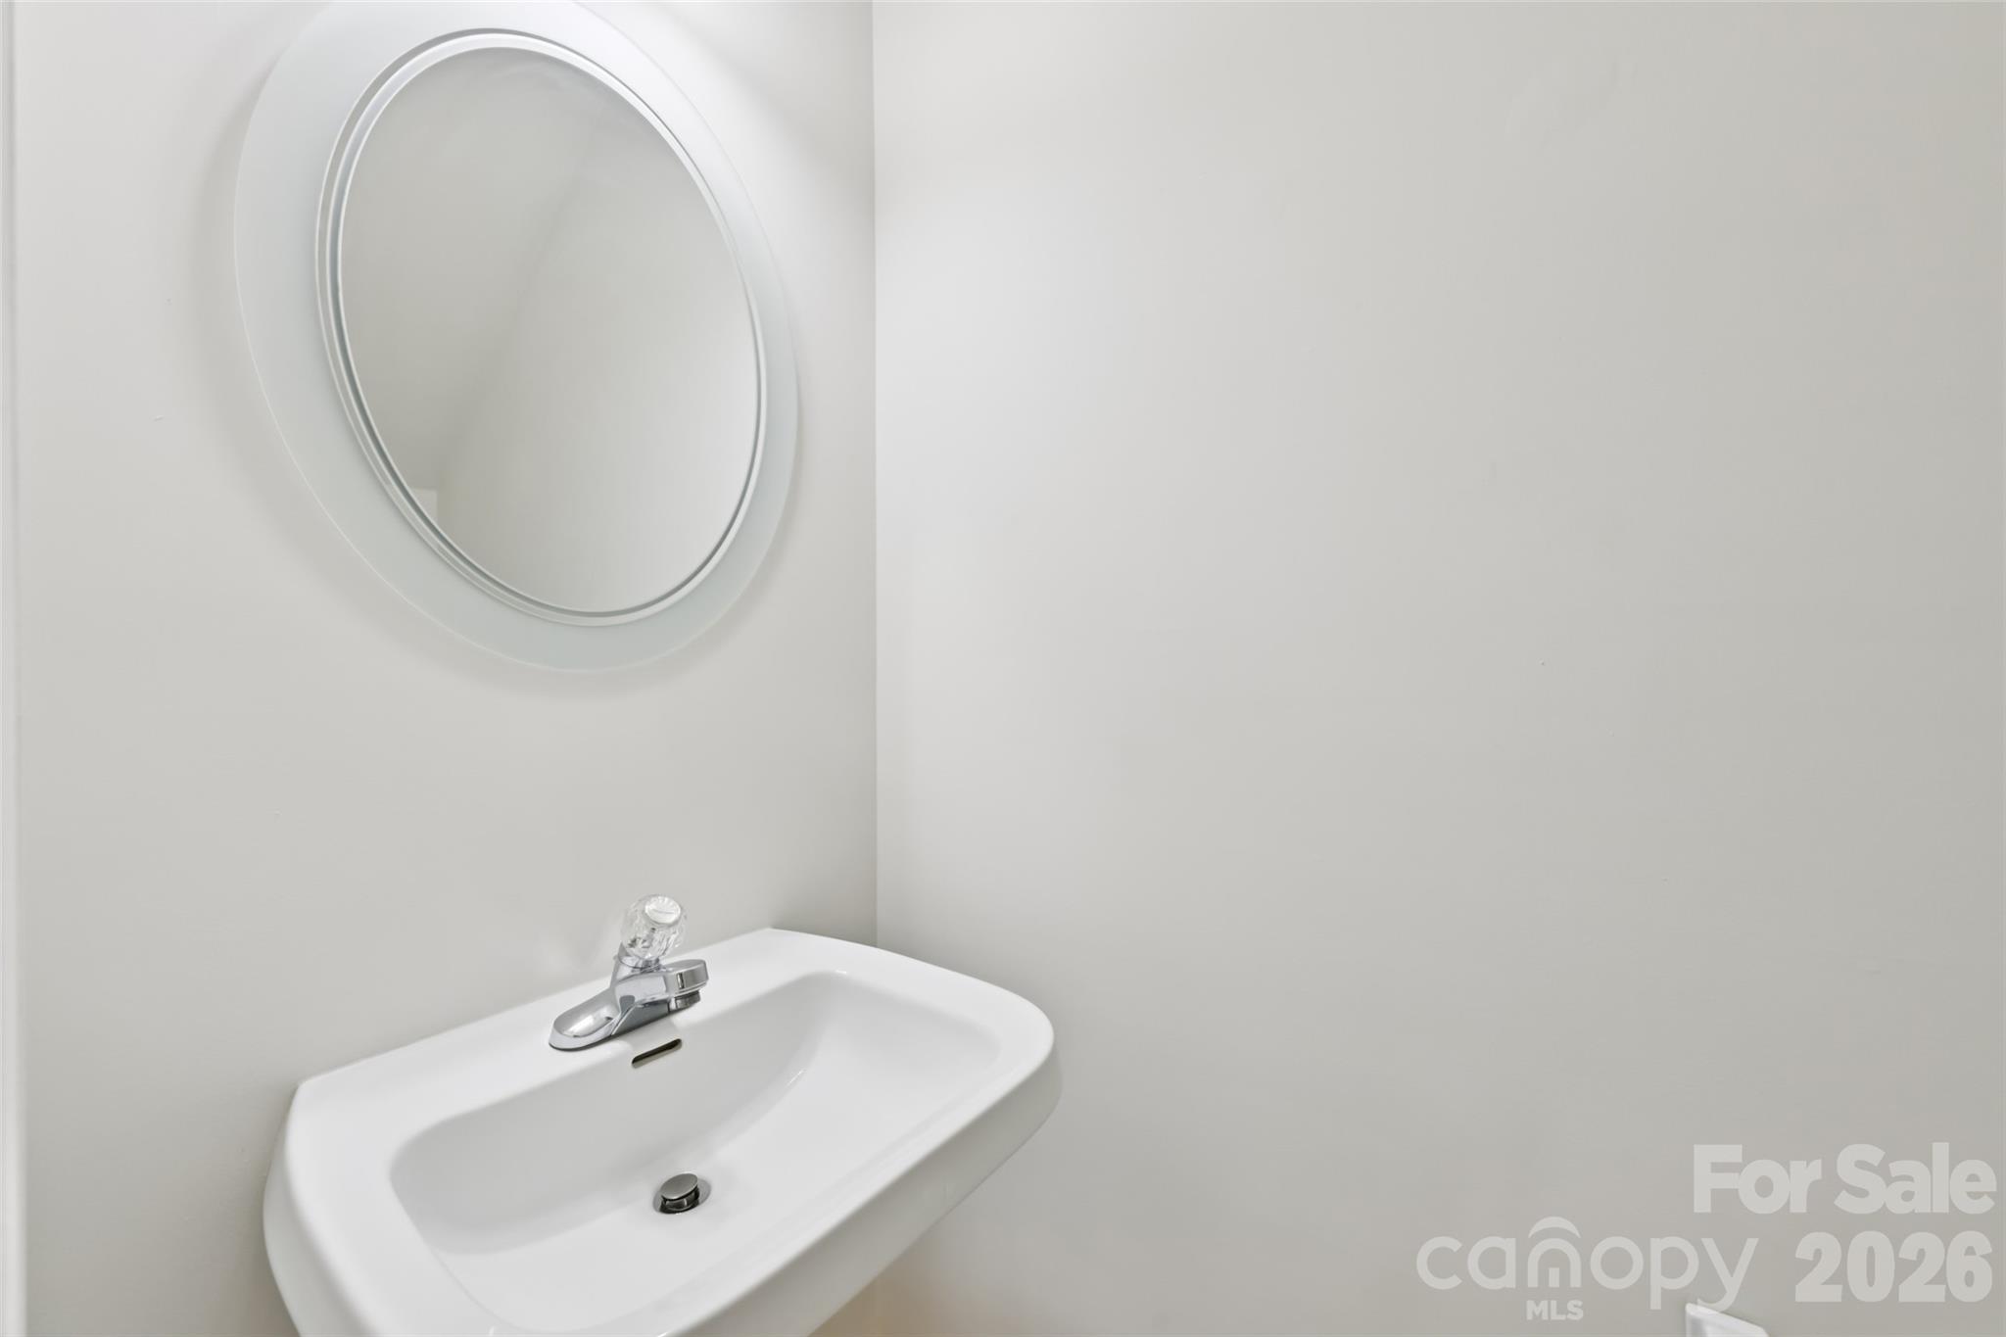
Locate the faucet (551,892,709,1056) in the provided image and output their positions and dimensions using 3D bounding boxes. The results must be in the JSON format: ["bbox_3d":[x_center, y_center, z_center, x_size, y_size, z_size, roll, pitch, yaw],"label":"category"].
[{"bbox_3d":[-0.347,0.289,0.775,0.130,0.131,0.157,0,0,37],"label":"faucet"}]

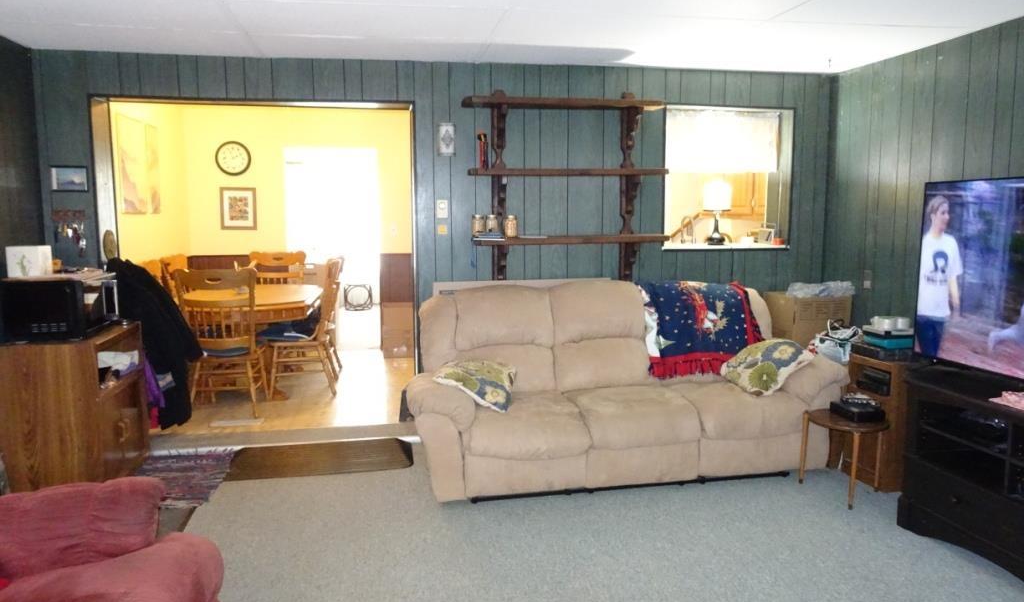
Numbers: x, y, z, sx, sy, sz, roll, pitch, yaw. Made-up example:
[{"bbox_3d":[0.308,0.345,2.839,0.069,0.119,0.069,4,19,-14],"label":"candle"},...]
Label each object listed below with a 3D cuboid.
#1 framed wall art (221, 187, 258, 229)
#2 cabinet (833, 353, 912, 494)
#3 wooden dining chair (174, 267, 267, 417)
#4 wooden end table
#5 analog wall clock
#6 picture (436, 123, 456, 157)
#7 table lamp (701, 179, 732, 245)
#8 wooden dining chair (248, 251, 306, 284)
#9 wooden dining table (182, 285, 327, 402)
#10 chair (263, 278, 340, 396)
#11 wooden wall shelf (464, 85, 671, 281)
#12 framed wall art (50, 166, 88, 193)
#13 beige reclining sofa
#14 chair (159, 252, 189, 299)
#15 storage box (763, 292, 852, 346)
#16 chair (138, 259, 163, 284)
[{"bbox_3d":[-2.662,-0.901,6.918,0.335,0.400,0.025,-2,7,-10],"label":"framed wall art"},{"bbox_3d":[2.070,0.621,3.792,0.420,0.665,0.390,-1,7,-8],"label":"cabinet"},{"bbox_3d":[-1.958,0.270,4.955,0.490,1.030,0.600,-1,7,-10],"label":"wooden dining chair"},{"bbox_3d":[1.692,0.789,3.614,0.400,0.410,0.400,-2,7,-10],"label":"wooden end table"},{"bbox_3d":[-2.691,-1.374,6.846,0.332,0.328,0.050,-2,7,-10],"label":"analog wall clock"},{"bbox_3d":[-0.388,-0.968,4.279,0.110,0.202,0.025,-1,7,-10],"label":"picture"},{"bbox_3d":[1.413,-0.610,4.875,0.205,0.445,0.205,-2,7,-10],"label":"table lamp"},{"bbox_3d":[-2.076,0.121,6.216,0.510,1.030,0.580,-1,7,-10],"label":"wooden dining chair"},{"bbox_3d":[-2.085,0.321,5.778,1.080,0.757,1.550,-2,7,-10],"label":"wooden dining table"},{"bbox_3d":[-1.651,0.199,5.607,0.540,1.030,0.510,-2,7,-10],"label":"chair"},{"bbox_3d":[0.340,-0.674,4.358,1.230,1.230,0.210,-2,7,-10],"label":"wooden wall shelf"},{"bbox_3d":[-2.456,-0.676,3.940,0.188,0.138,0.020,-2,7,-10],"label":"framed wall art"},{"bbox_3d":[0.591,0.412,4.076,2.350,1.025,0.920,-2,7,-11],"label":"beige reclining sofa"},{"bbox_3d":[-2.596,0.136,6.113,0.580,1.030,0.500,-1,7,-4],"label":"chair"},{"bbox_3d":[1.924,0.181,4.629,0.390,0.460,0.330,-1,7,-10],"label":"storage box"},{"bbox_3d":[-2.459,0.224,5.442,0.540,1.030,0.510,-2,7,-10],"label":"chair"}]

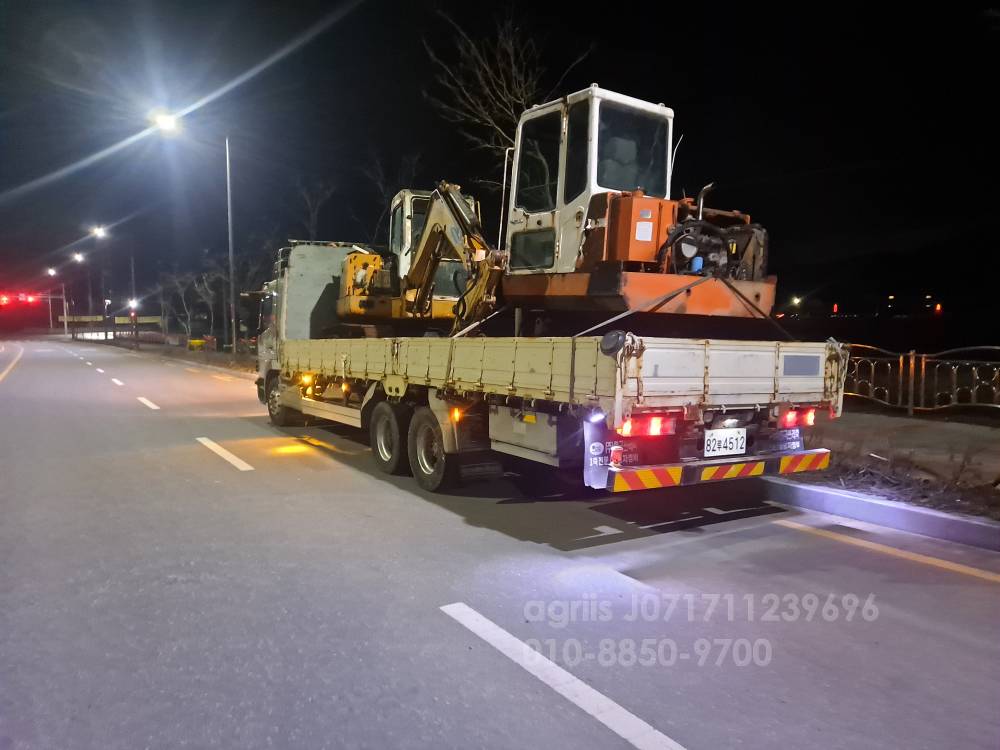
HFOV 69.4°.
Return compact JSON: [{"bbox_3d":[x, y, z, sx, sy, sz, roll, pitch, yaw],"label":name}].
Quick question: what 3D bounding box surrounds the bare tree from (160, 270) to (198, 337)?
[{"bbox_3d":[-27.429,-6.052,62.000,2.900,5.600,2.900,0,3,-32],"label":"bare tree"}]

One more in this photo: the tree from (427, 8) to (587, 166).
[{"bbox_3d":[0.350,-3.920,16.500,4.200,8.900,4.200,-2,4,-31],"label":"tree"}]

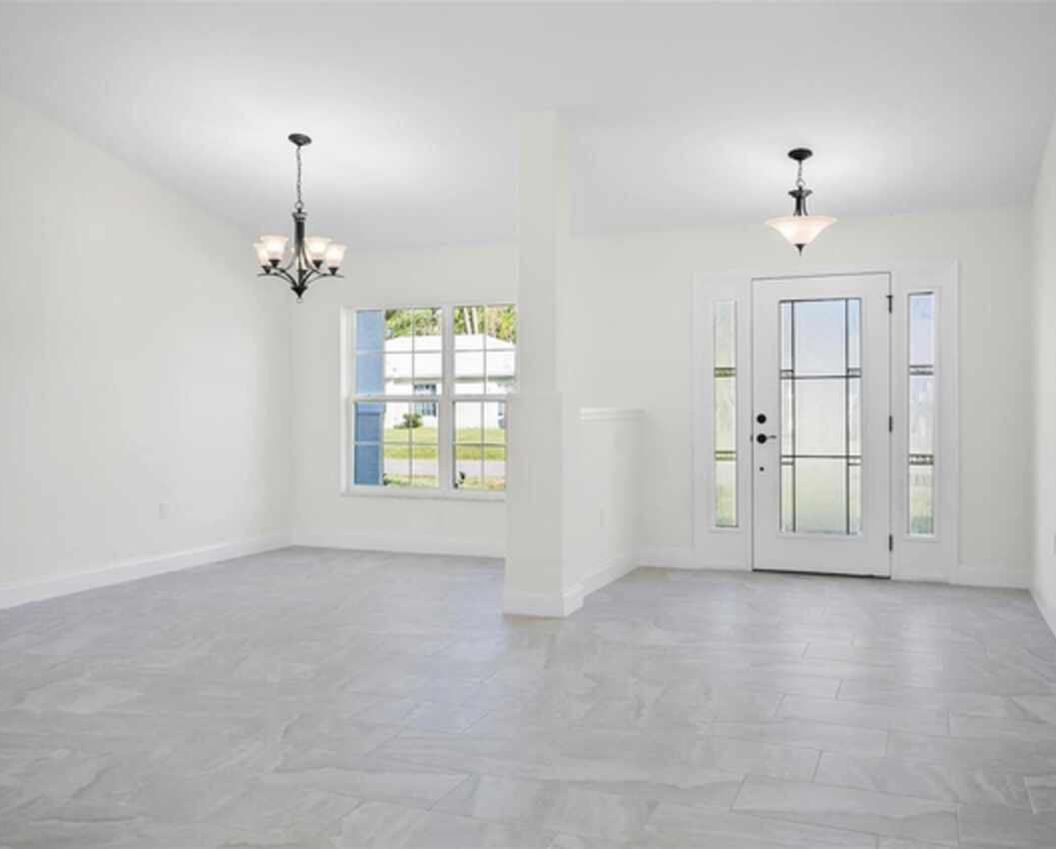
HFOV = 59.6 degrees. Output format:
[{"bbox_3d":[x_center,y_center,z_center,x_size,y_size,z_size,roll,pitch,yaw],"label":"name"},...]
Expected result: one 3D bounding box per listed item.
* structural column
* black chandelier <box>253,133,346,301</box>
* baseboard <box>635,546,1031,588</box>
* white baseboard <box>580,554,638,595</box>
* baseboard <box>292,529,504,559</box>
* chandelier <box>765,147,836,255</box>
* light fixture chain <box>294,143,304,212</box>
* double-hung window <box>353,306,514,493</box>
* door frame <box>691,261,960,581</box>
[{"bbox_3d":[0.095,-0.341,5.376,0.355,2.840,0.360,0,1,23],"label":"structural column"},{"bbox_3d":[-1.418,-1.291,5.730,0.575,1.030,0.560,0,1,0],"label":"black chandelier"},{"bbox_3d":[2.011,0.982,6.333,2.540,0.137,0.018,0,1,23],"label":"baseboard"},{"bbox_3d":[0.555,0.994,6.226,0.018,0.135,1.320,0,1,23],"label":"white baseboard"},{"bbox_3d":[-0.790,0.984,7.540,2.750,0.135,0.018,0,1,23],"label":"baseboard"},{"bbox_3d":[1.584,-1.300,5.360,0.410,0.620,0.410,0,1,23],"label":"chandelier"},{"bbox_3d":[-1.418,-1.539,5.730,0.045,0.430,0.045,0,1,23],"label":"light fixture chain"},{"bbox_3d":[-0.675,-0.192,7.530,1.850,1.570,0.090,0,1,23],"label":"double-hung window"},{"bbox_3d":[2.009,-0.003,6.355,1.750,2.110,0.130,0,1,23],"label":"door frame"}]

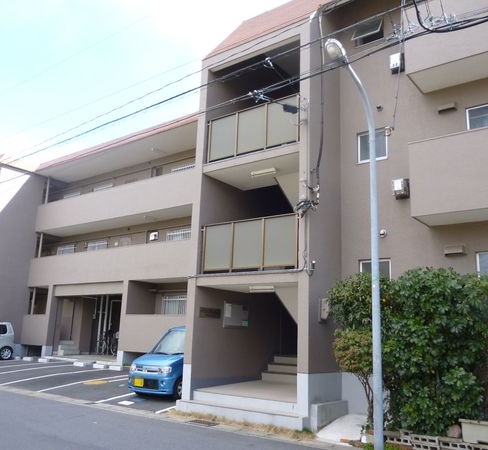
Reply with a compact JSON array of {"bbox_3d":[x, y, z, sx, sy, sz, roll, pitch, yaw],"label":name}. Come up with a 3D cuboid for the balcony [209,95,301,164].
[{"bbox_3d":[0.173,-2.162,11.105,2.590,1.110,0.120,-7,-16,36],"label":"balcony"}]

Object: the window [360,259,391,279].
[{"bbox_3d":[2.738,1.079,10.062,0.680,0.710,0.120,-7,-16,36],"label":"window"}]

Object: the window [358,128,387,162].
[{"bbox_3d":[2.841,-1.714,10.691,0.670,0.710,0.120,-7,-16,36],"label":"window"}]

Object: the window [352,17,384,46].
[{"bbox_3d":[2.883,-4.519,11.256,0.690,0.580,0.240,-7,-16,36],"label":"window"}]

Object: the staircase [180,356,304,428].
[{"bbox_3d":[0.944,3.626,11.056,2.930,1.080,3.750,-7,-16,36],"label":"staircase"}]

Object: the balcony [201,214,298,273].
[{"bbox_3d":[0.080,0.443,10.515,2.590,1.125,0.120,-7,-16,36],"label":"balcony"}]

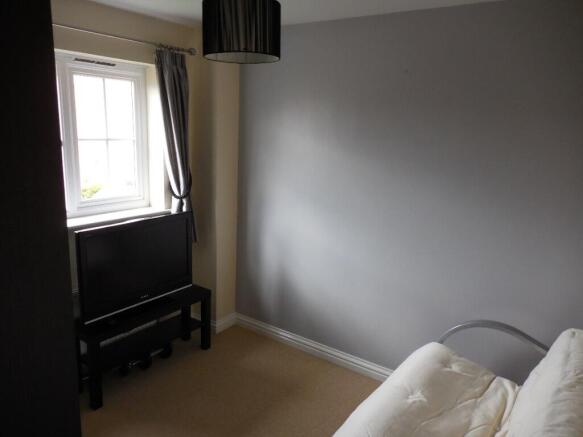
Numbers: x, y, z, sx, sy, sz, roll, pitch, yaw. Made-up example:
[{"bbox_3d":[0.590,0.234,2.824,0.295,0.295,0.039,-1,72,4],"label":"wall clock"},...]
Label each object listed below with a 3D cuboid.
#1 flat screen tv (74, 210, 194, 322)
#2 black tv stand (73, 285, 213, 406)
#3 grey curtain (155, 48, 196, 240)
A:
[{"bbox_3d":[-0.960,0.295,2.686,0.180,0.578,0.787,12,16,34],"label":"flat screen tv"},{"bbox_3d":[-0.967,0.793,2.814,0.260,0.450,0.900,12,16,34],"label":"black tv stand"},{"bbox_3d":[-0.814,-0.459,2.968,0.115,1.340,0.295,12,16,34],"label":"grey curtain"}]

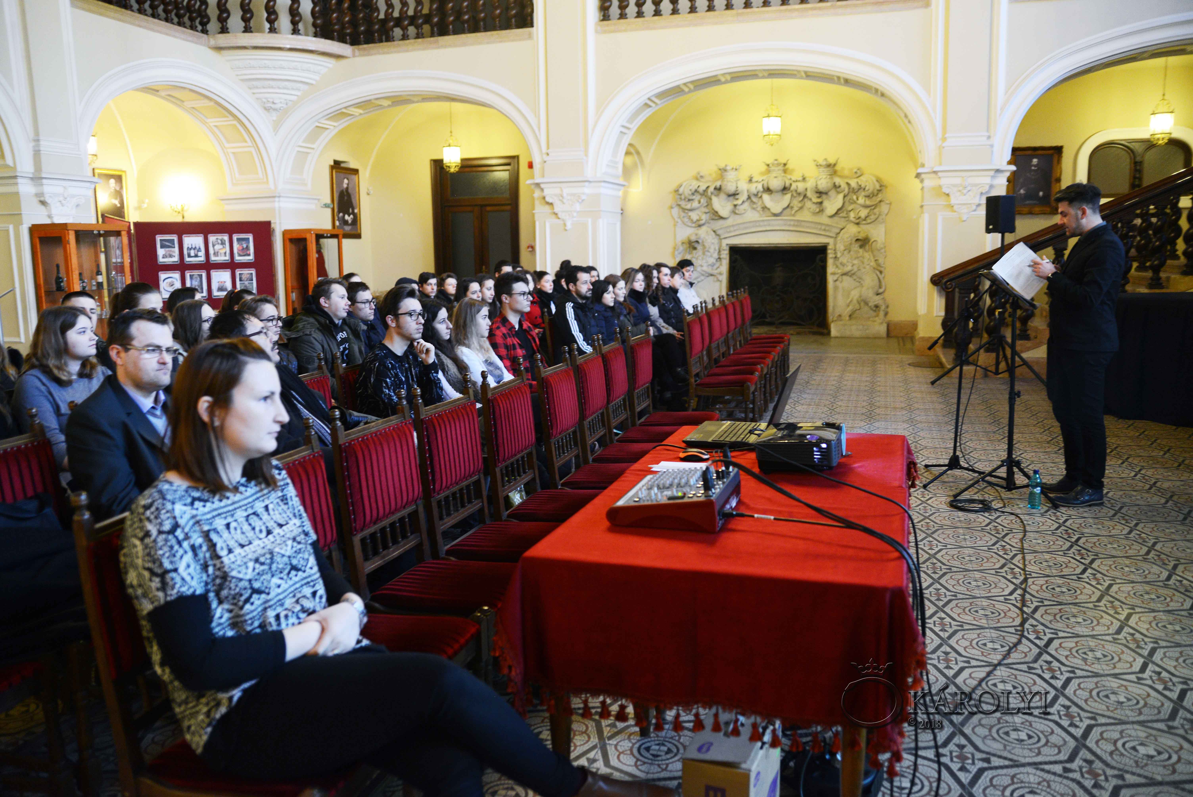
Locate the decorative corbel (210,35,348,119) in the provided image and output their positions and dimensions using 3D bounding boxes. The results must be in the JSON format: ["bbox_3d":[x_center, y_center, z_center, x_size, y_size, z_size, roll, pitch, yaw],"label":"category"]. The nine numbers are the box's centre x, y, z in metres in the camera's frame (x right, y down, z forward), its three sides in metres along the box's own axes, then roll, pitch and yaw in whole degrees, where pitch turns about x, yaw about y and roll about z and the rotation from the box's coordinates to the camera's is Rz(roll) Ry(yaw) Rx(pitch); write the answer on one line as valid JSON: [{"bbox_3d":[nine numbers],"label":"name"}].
[{"bbox_3d":[-5.325,-5.275,15.329,2.120,1.100,1.350,-5,9,-27],"label":"decorative corbel"}]

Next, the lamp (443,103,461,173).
[{"bbox_3d":[-2.559,-4.620,16.396,0.320,1.280,0.320,1,9,16],"label":"lamp"}]

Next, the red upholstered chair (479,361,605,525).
[{"bbox_3d":[-0.139,0.380,3.680,0.530,1.045,0.470,1,9,16],"label":"red upholstered chair"}]

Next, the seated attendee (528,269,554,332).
[{"bbox_3d":[-0.260,-0.507,8.534,0.750,1.320,0.460,2,9,18],"label":"seated attendee"}]

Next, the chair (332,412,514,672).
[{"bbox_3d":[-0.462,0.520,2.866,0.480,1.030,0.440,2,9,17],"label":"chair"}]

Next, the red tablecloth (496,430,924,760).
[{"bbox_3d":[0.464,0.426,2.771,0.970,0.375,1.780,2,9,18],"label":"red tablecloth"}]

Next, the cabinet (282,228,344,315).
[{"bbox_3d":[-4.597,-1.790,15.299,0.530,1.925,0.880,2,9,17],"label":"cabinet"}]

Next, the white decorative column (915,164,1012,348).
[{"bbox_3d":[4.959,-1.843,12.671,1.140,2.480,1.080,2,9,17],"label":"white decorative column"}]

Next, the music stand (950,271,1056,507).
[{"bbox_3d":[2.379,-0.076,5.412,0.520,1.310,0.520,2,9,20],"label":"music stand"}]

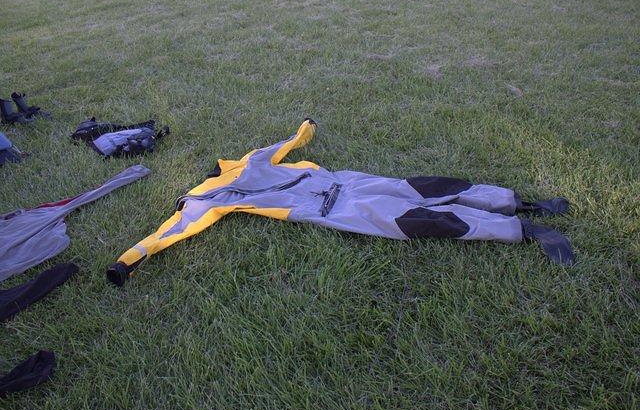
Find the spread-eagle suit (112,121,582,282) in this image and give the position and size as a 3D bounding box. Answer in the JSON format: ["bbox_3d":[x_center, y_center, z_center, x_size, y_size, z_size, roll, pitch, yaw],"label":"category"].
[{"bbox_3d":[0.227,-0.104,2.449,1.804,0.150,1.627,3,30,5],"label":"spread-eagle suit"}]

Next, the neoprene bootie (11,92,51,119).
[{"bbox_3d":[-1.905,-0.655,3.391,0.250,0.170,0.100,6,30,10],"label":"neoprene bootie"}]

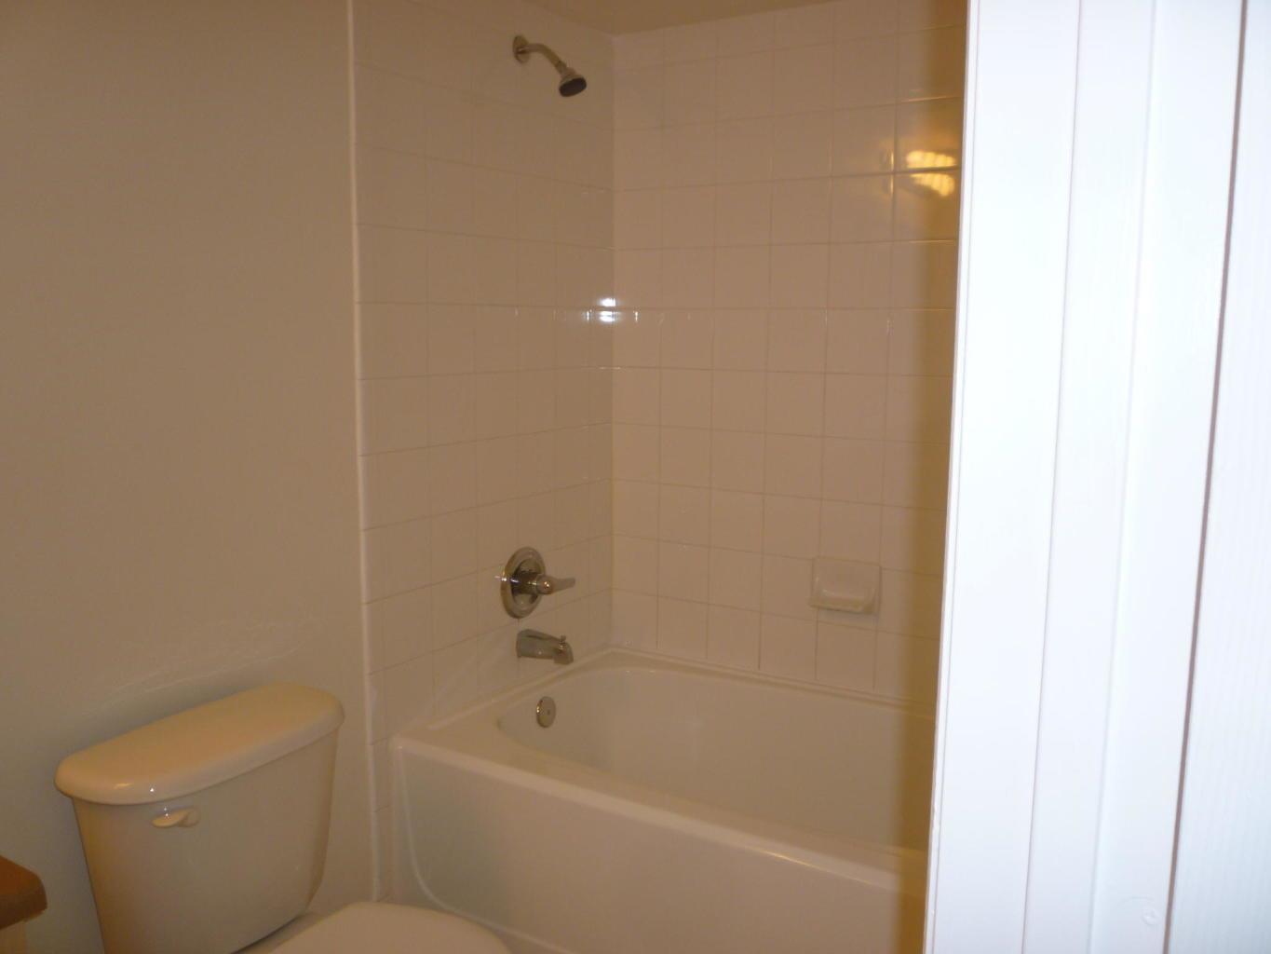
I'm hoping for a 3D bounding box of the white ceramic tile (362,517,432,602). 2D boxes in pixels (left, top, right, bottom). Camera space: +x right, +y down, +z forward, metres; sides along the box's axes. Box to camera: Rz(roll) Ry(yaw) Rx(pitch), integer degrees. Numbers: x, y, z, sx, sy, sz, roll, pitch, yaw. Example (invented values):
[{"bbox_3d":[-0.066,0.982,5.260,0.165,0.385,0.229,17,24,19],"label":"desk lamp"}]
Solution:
[{"bbox_3d":[-0.502,0.174,2.273,0.009,0.152,0.183,6,10,32],"label":"white ceramic tile"}]

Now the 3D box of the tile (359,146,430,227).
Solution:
[{"bbox_3d":[-0.496,-0.584,2.153,0.010,0.151,0.185,6,10,32],"label":"tile"}]

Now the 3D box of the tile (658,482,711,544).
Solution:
[{"bbox_3d":[0.133,0.099,2.812,0.151,0.151,0.010,6,10,32],"label":"tile"}]

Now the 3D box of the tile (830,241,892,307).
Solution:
[{"bbox_3d":[0.526,-0.471,2.498,0.152,0.152,0.009,6,10,32],"label":"tile"}]

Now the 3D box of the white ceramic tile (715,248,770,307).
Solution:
[{"bbox_3d":[0.268,-0.497,2.672,0.152,0.152,0.009,5,9,32],"label":"white ceramic tile"}]

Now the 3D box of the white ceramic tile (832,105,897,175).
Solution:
[{"bbox_3d":[0.530,-0.778,2.467,0.152,0.152,0.009,5,9,32],"label":"white ceramic tile"}]

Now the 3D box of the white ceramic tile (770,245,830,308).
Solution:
[{"bbox_3d":[0.397,-0.484,2.584,0.152,0.152,0.008,5,9,32],"label":"white ceramic tile"}]

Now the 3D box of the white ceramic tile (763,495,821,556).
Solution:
[{"bbox_3d":[0.391,0.124,2.659,0.151,0.151,0.010,5,9,32],"label":"white ceramic tile"}]

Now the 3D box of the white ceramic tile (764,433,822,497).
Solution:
[{"bbox_3d":[0.391,-0.027,2.633,0.149,0.149,0.010,6,10,32],"label":"white ceramic tile"}]

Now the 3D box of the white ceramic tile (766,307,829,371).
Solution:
[{"bbox_3d":[0.394,-0.331,2.583,0.152,0.152,0.010,6,10,32],"label":"white ceramic tile"}]

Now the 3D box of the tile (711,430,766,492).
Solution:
[{"bbox_3d":[0.262,-0.039,2.714,0.149,0.149,0.010,6,10,32],"label":"tile"}]

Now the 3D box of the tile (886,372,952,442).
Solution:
[{"bbox_3d":[0.654,-0.155,2.457,0.151,0.151,0.010,5,9,32],"label":"tile"}]

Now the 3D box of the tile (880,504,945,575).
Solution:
[{"bbox_3d":[0.651,0.150,2.504,0.152,0.152,0.009,6,10,32],"label":"tile"}]

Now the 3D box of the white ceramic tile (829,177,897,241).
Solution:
[{"bbox_3d":[0.523,-0.618,2.458,0.152,0.152,0.010,6,10,32],"label":"white ceramic tile"}]

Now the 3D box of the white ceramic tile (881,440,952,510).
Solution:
[{"bbox_3d":[0.654,-0.003,2.487,0.152,0.152,0.008,5,9,32],"label":"white ceramic tile"}]

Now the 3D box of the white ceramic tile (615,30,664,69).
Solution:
[{"bbox_3d":[0.012,-1.100,2.754,0.152,0.087,0.009,5,9,32],"label":"white ceramic tile"}]

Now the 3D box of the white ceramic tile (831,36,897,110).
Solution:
[{"bbox_3d":[0.531,-0.928,2.440,0.152,0.152,0.008,5,9,32],"label":"white ceramic tile"}]

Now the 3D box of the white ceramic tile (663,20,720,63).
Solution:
[{"bbox_3d":[0.142,-1.078,2.643,0.151,0.081,0.010,6,10,32],"label":"white ceramic tile"}]

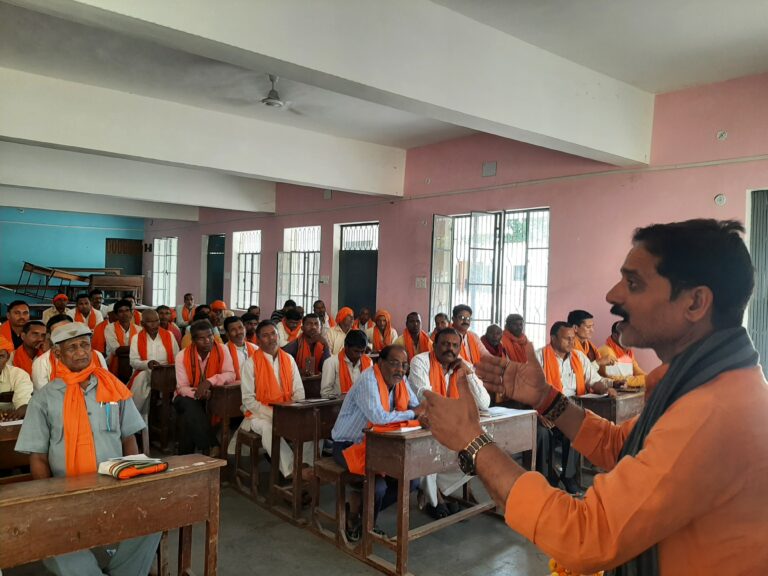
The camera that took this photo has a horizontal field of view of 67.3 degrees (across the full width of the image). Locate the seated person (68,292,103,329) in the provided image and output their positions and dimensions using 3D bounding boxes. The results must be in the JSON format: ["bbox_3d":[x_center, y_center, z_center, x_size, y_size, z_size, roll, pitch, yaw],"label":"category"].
[{"bbox_3d":[-3.817,0.669,7.371,0.500,1.190,0.720,1,2,-30],"label":"seated person"}]

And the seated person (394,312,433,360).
[{"bbox_3d":[0.345,0.870,5.901,0.500,1.210,0.750,1,2,-27],"label":"seated person"}]

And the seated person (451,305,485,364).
[{"bbox_3d":[0.782,0.884,5.600,0.520,1.340,0.750,1,1,-32],"label":"seated person"}]

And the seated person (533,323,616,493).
[{"bbox_3d":[1.447,0.903,4.604,0.530,1.260,0.720,1,2,-30],"label":"seated person"}]

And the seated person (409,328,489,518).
[{"bbox_3d":[0.469,0.936,4.130,0.550,1.280,0.780,1,2,-36],"label":"seated person"}]

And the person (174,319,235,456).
[{"bbox_3d":[-1.601,0.873,5.130,0.550,1.220,0.750,1,1,-32],"label":"person"}]

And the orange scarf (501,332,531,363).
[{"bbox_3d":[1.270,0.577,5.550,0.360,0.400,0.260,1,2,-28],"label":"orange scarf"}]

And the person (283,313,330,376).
[{"bbox_3d":[-0.635,0.845,5.148,0.520,1.230,0.750,1,2,-30],"label":"person"}]

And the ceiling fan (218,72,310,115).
[{"bbox_3d":[-1.087,-1.930,5.650,1.200,0.330,1.200,1,2,-40],"label":"ceiling fan"}]

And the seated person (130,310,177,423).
[{"bbox_3d":[-2.122,0.808,5.258,0.520,1.200,0.780,1,2,-28],"label":"seated person"}]

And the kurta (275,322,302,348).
[{"bbox_3d":[-1.070,0.719,6.600,0.500,0.620,0.420,1,2,-36],"label":"kurta"}]

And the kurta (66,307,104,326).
[{"bbox_3d":[-3.869,0.605,7.440,0.480,0.720,0.420,1,2,-30],"label":"kurta"}]

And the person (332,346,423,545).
[{"bbox_3d":[-0.029,0.958,3.700,0.540,1.220,0.820,1,2,-42],"label":"person"}]

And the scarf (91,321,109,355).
[{"bbox_3d":[-3.179,0.571,6.400,0.320,0.500,0.240,1,2,-36],"label":"scarf"}]

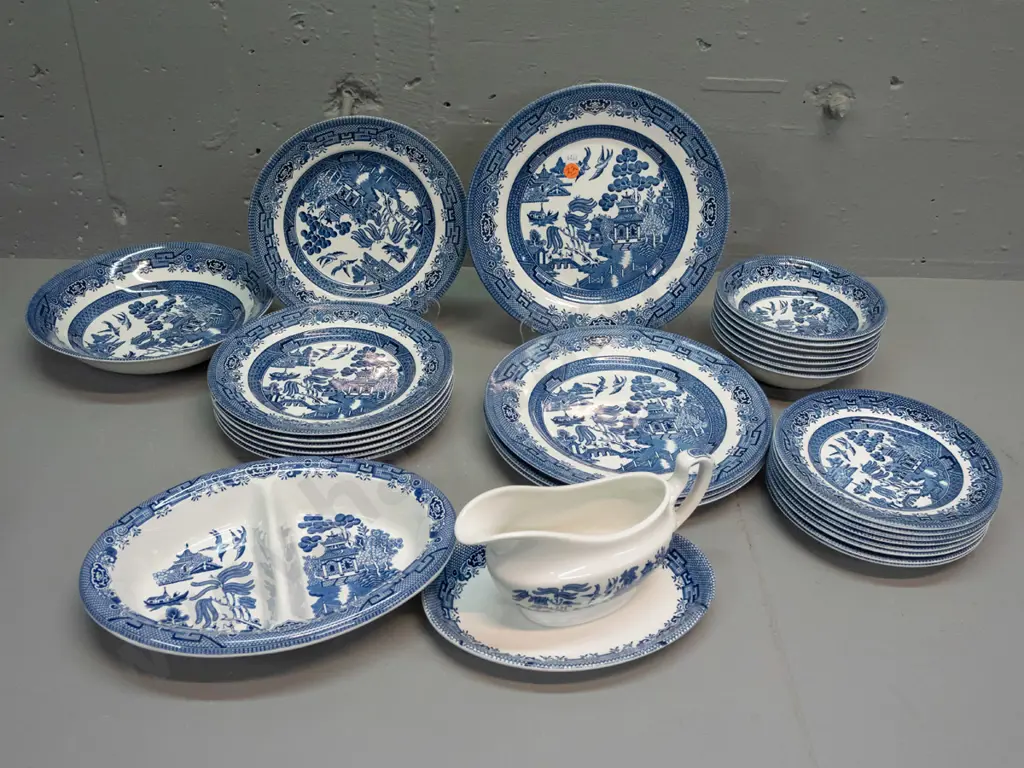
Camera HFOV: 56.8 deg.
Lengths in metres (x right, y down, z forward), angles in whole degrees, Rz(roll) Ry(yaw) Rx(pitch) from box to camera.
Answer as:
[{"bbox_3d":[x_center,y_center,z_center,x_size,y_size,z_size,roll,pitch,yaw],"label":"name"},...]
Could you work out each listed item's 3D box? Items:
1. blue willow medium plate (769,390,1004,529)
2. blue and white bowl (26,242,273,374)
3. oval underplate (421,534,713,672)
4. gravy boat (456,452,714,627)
[{"bbox_3d":[0.295,0.062,0.755,0.172,0.019,0.172,1,36,-1],"label":"blue willow medium plate"},{"bbox_3d":[-0.344,-0.064,0.926,0.227,0.051,0.227,1,36,-1],"label":"blue and white bowl"},{"bbox_3d":[0.041,0.149,0.674,0.209,0.022,0.148,-5,36,-10],"label":"oval underplate"},{"bbox_3d":[0.051,0.108,0.654,0.188,0.098,0.075,-10,37,-16],"label":"gravy boat"}]

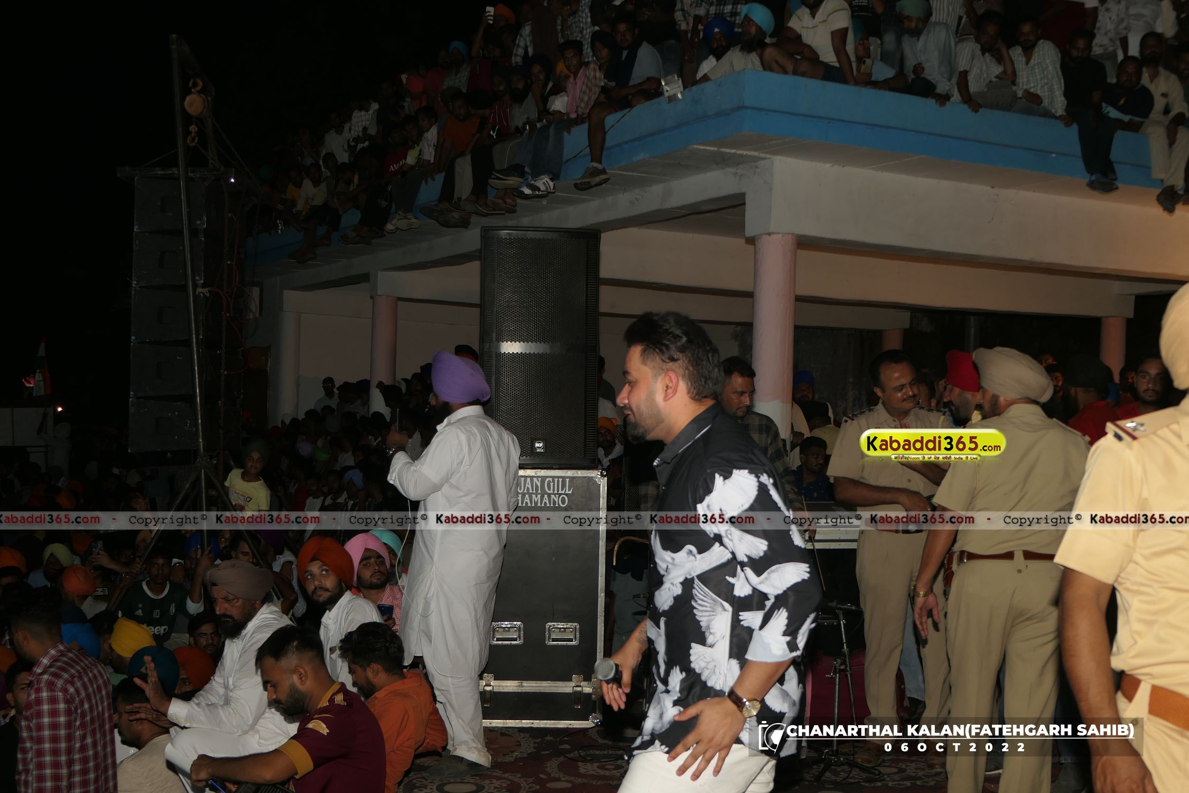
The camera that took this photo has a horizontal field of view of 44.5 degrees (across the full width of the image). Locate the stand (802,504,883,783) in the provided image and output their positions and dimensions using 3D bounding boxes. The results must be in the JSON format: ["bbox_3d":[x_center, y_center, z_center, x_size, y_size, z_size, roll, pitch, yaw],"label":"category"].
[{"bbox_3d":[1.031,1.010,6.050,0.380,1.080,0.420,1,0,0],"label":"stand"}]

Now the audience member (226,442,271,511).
[{"bbox_3d":[-2.565,0.912,10.800,0.420,1.150,0.300,1,-1,-11],"label":"audience member"}]

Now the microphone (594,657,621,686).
[{"bbox_3d":[0.061,0.656,3.363,0.052,0.052,0.250,0,-25,24],"label":"microphone"}]

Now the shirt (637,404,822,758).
[{"bbox_3d":[0.289,0.395,3.150,0.390,0.750,0.460,1,0,-7],"label":"shirt"}]

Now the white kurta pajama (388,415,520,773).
[{"bbox_3d":[-0.582,0.778,6.050,0.460,1.480,0.500,1,0,30],"label":"white kurta pajama"}]

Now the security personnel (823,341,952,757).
[{"bbox_3d":[1.266,0.684,6.220,0.530,1.760,0.380,2,0,-30],"label":"security personnel"}]

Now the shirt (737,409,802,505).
[{"bbox_3d":[0.527,0.384,6.000,0.620,0.680,0.360,1,-1,-9],"label":"shirt"}]

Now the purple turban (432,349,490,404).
[{"bbox_3d":[-0.554,-0.083,6.020,0.265,0.215,0.220,1,-1,31],"label":"purple turban"}]

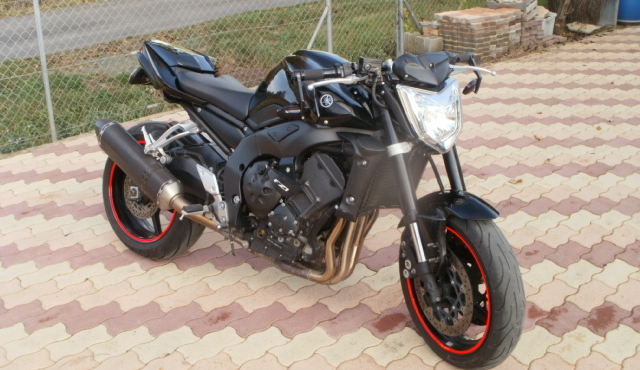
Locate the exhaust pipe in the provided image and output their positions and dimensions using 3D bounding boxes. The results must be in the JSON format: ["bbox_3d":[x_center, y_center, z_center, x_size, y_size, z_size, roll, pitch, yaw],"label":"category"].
[{"bbox_3d":[-0.664,-0.043,2.775,0.740,0.150,0.150,35,18,22],"label":"exhaust pipe"}]

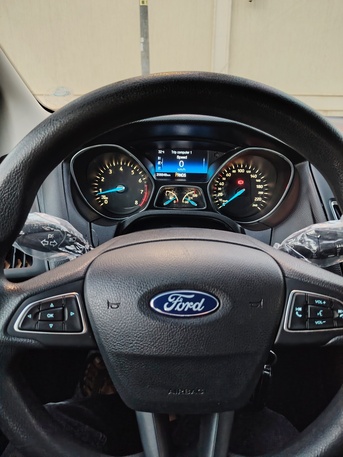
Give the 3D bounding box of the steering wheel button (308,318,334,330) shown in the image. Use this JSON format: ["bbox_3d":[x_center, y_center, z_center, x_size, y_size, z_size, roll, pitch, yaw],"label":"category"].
[{"bbox_3d":[0.129,0.083,0.273,0.022,0.010,0.007,0,-3,0],"label":"steering wheel button"}]

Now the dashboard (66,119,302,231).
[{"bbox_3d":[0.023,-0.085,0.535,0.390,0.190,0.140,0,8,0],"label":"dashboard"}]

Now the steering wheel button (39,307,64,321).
[{"bbox_3d":[-0.103,0.074,0.273,0.021,0.011,0.007,0,-3,0],"label":"steering wheel button"}]

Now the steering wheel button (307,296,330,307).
[{"bbox_3d":[0.128,0.063,0.273,0.020,0.009,0.007,0,-3,0],"label":"steering wheel button"}]

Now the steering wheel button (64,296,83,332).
[{"bbox_3d":[-0.084,0.074,0.273,0.015,0.030,0.007,0,-3,0],"label":"steering wheel button"}]

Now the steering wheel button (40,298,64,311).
[{"bbox_3d":[-0.102,0.066,0.273,0.020,0.009,0.007,0,-3,0],"label":"steering wheel button"}]

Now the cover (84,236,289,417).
[{"bbox_3d":[0.011,0.081,0.277,0.171,0.148,0.052,0,-2,0],"label":"cover"}]

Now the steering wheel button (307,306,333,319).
[{"bbox_3d":[0.129,0.072,0.273,0.021,0.011,0.007,0,-3,0],"label":"steering wheel button"}]

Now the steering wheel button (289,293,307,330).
[{"bbox_3d":[0.109,0.073,0.273,0.015,0.031,0.007,0,-3,0],"label":"steering wheel button"}]

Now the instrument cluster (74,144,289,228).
[{"bbox_3d":[0.018,-0.073,0.530,0.368,0.140,0.075,0,0,0],"label":"instrument cluster"}]

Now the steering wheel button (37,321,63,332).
[{"bbox_3d":[-0.104,0.084,0.273,0.022,0.009,0.007,0,-3,0],"label":"steering wheel button"}]

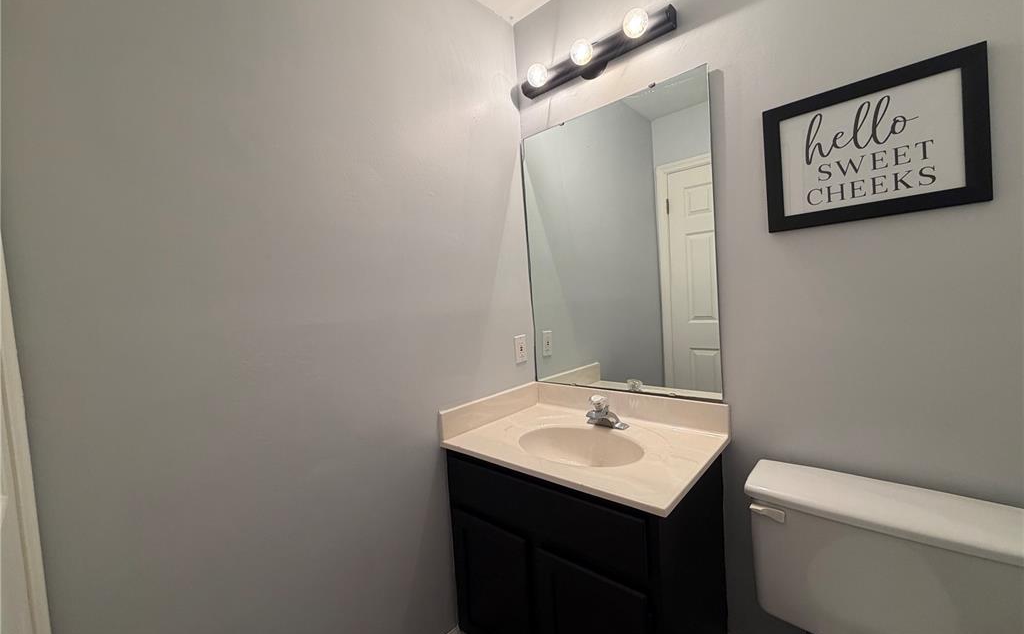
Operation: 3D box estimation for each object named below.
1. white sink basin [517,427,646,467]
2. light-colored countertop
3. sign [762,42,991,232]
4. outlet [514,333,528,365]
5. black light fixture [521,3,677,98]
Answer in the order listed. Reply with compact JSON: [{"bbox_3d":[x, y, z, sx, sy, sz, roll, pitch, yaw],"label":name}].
[{"bbox_3d":[0.216,0.476,1.319,0.411,0.130,0.306,-2,3,42],"label":"white sink basin"},{"bbox_3d":[0.216,0.363,1.380,0.789,0.124,0.562,-2,3,42],"label":"light-colored countertop"},{"bbox_3d":[0.899,-0.426,1.059,0.428,0.345,0.018,-2,3,42],"label":"sign"},{"bbox_3d":[0.042,0.141,1.779,0.008,0.115,0.072,-2,3,42],"label":"outlet"},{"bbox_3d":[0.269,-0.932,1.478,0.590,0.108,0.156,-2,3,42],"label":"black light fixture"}]

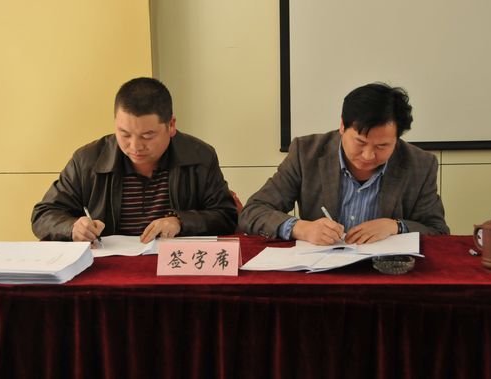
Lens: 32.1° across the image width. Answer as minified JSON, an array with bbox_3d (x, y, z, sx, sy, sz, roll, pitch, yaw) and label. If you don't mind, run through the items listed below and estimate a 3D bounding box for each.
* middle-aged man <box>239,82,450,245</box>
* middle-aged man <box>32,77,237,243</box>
[{"bbox_3d":[0.287,0.270,2.561,0.600,1.165,0.750,0,7,5],"label":"middle-aged man"},{"bbox_3d":[-0.317,0.267,2.560,0.600,1.187,0.750,0,7,5],"label":"middle-aged man"}]

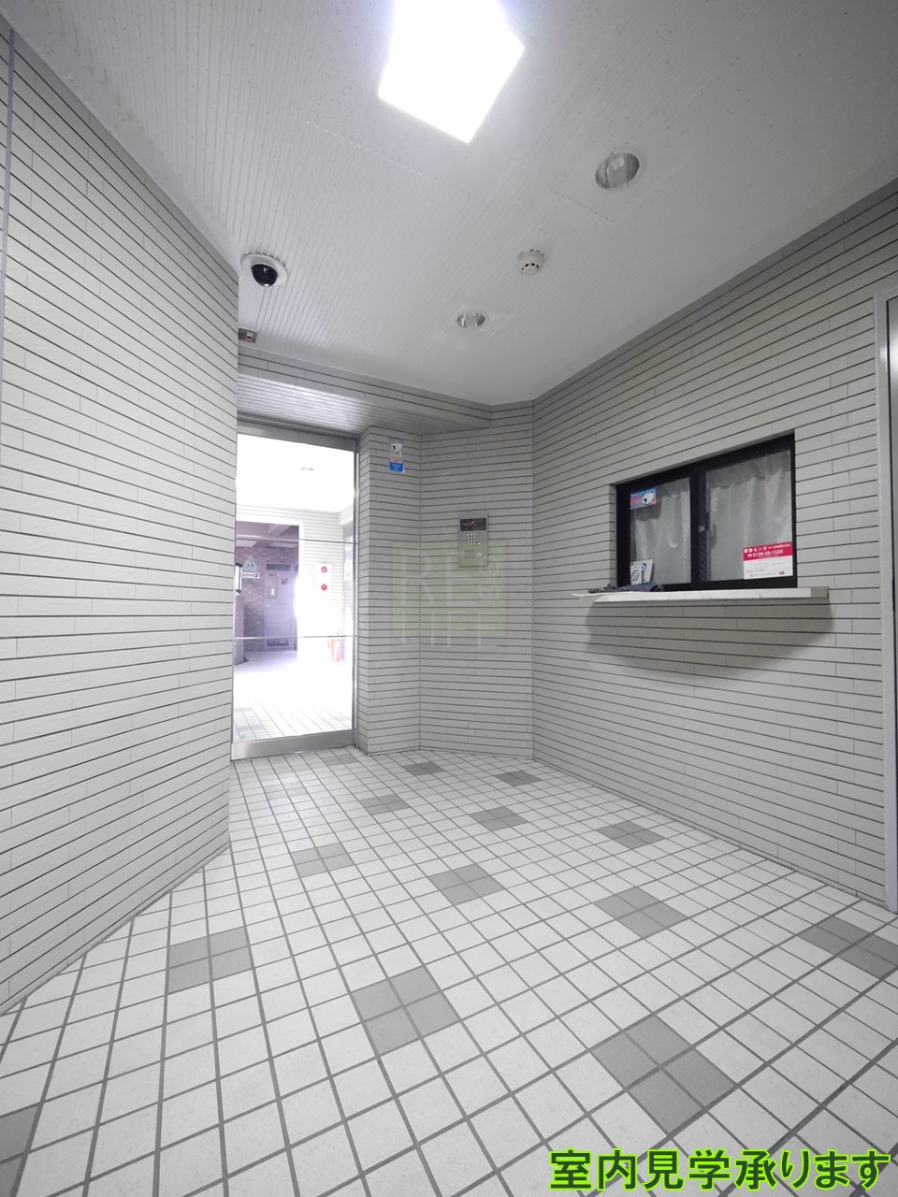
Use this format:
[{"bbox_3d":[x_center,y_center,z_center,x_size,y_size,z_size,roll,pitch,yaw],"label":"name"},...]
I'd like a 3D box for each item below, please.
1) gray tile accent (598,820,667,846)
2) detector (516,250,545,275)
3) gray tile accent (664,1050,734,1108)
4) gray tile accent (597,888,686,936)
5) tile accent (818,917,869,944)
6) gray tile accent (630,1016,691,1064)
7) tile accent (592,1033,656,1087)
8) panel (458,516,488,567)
[{"bbox_3d":[0.786,1.029,2.100,0.197,0.010,0.197,1,-2,-28],"label":"gray tile accent"},{"bbox_3d":[0.325,-1.328,1.920,0.103,0.042,0.103,0,-2,0],"label":"detector"},{"bbox_3d":[0.517,0.993,1.000,0.095,0.010,0.095,1,-2,-28],"label":"gray tile accent"},{"bbox_3d":[0.615,1.011,1.560,0.197,0.010,0.197,1,-2,-28],"label":"gray tile accent"},{"bbox_3d":[1.194,1.010,1.466,0.095,0.010,0.095,1,-2,-28],"label":"tile accent"},{"bbox_3d":[0.467,0.995,1.086,0.095,0.010,0.095,1,-2,-28],"label":"gray tile accent"},{"bbox_3d":[0.376,0.994,1.039,0.095,0.010,0.095,1,-2,-28],"label":"tile accent"},{"bbox_3d":[0.166,-0.390,3.300,0.204,0.350,0.030,-1,-2,19],"label":"panel"}]

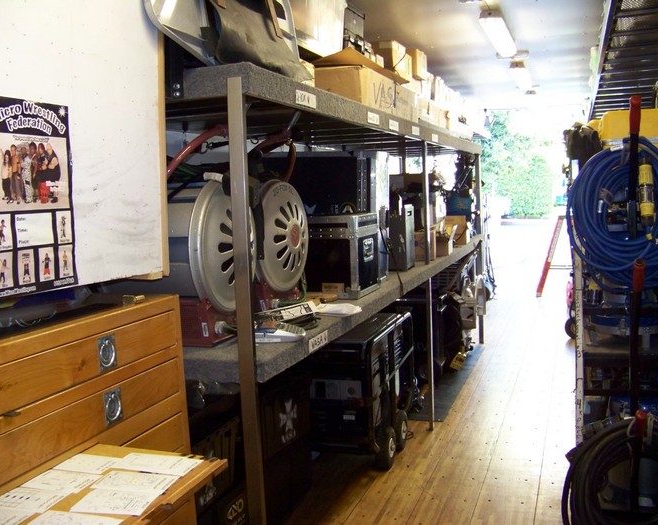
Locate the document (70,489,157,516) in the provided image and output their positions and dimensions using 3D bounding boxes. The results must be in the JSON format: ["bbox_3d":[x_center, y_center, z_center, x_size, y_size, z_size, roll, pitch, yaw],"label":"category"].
[{"bbox_3d":[-0.441,0.495,1.517,0.165,0.006,0.116,-1,6,12],"label":"document"}]

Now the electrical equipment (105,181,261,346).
[{"bbox_3d":[-0.556,-0.017,2.753,0.410,0.600,0.510,0,6,19],"label":"electrical equipment"}]

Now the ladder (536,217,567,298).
[{"bbox_3d":[3.435,-0.098,10.633,0.700,1.150,0.480,0,6,19],"label":"ladder"}]

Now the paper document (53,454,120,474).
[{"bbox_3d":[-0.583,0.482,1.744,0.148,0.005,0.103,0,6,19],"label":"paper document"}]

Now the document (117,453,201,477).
[{"bbox_3d":[-0.406,0.477,1.721,0.195,0.005,0.102,0,6,19],"label":"document"}]

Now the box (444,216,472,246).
[{"bbox_3d":[1.145,-0.285,6.494,0.200,0.250,0.240,0,6,19],"label":"box"}]

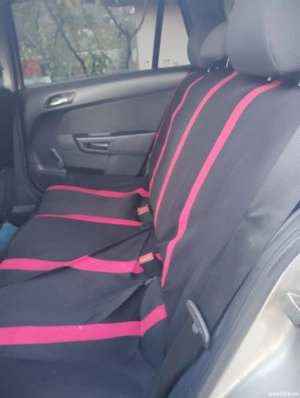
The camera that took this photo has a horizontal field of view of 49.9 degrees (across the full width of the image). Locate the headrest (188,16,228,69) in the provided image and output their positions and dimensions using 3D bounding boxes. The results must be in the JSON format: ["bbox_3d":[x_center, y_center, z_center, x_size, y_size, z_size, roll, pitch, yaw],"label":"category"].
[{"bbox_3d":[0.219,-0.598,1.237,0.115,0.180,0.260,6,23,-5],"label":"headrest"}]

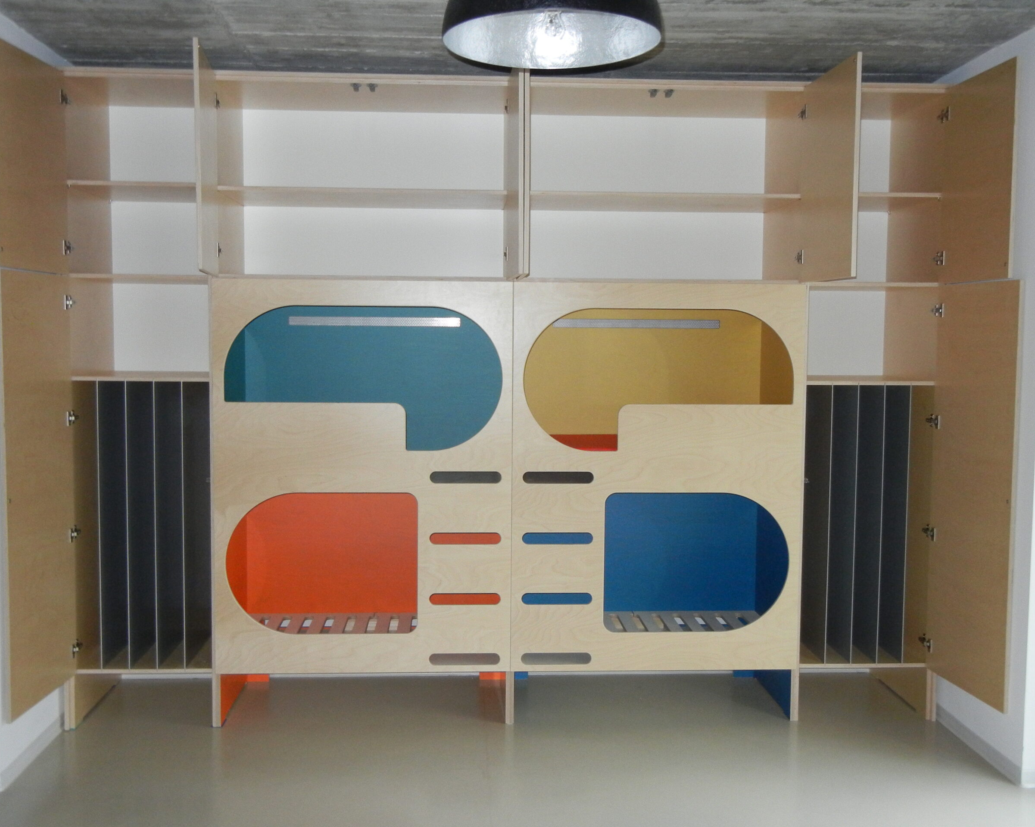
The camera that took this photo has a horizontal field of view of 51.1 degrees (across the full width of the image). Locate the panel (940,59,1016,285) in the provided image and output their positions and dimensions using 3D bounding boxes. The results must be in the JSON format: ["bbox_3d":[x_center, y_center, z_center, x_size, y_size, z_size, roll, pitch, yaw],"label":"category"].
[{"bbox_3d":[1.852,-0.944,4.365,0.019,0.822,0.592,0,4,-4],"label":"panel"}]

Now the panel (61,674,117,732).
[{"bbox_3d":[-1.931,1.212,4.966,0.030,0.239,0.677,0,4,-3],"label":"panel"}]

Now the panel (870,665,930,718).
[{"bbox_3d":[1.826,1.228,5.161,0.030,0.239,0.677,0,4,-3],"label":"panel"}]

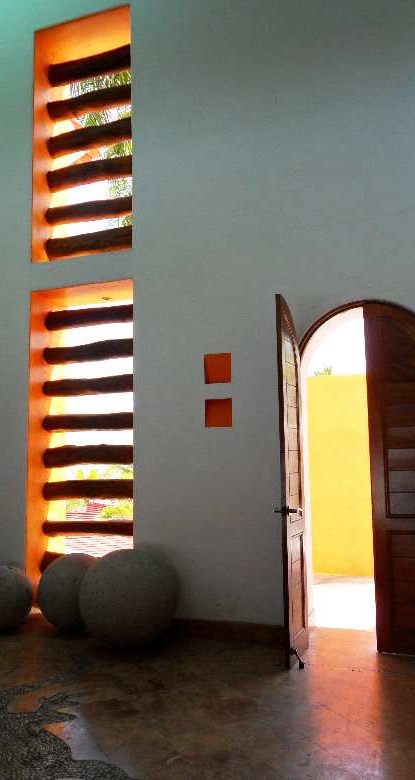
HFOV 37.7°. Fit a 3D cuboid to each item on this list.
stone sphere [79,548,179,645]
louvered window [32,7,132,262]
[{"bbox_3d":[-0.574,1.524,4.479,0.718,0.718,0.718,-1,-5,0],"label":"stone sphere"},{"bbox_3d":[-1.061,-2.245,5.559,0.989,2.197,0.360,-3,-6,18],"label":"louvered window"}]

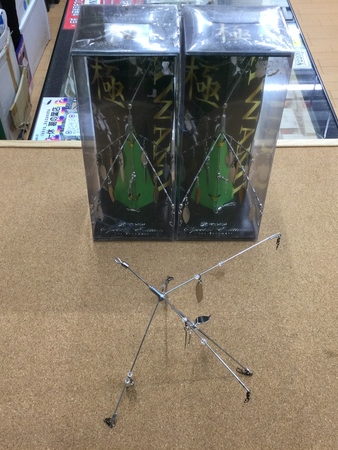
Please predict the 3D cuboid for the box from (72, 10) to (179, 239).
[{"bbox_3d":[-0.037,-0.093,0.552,0.090,0.225,0.092,0,45,-1],"label":"box"}]

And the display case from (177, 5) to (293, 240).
[{"bbox_3d":[0.057,-0.094,0.553,0.090,0.225,0.092,0,45,0],"label":"display case"}]

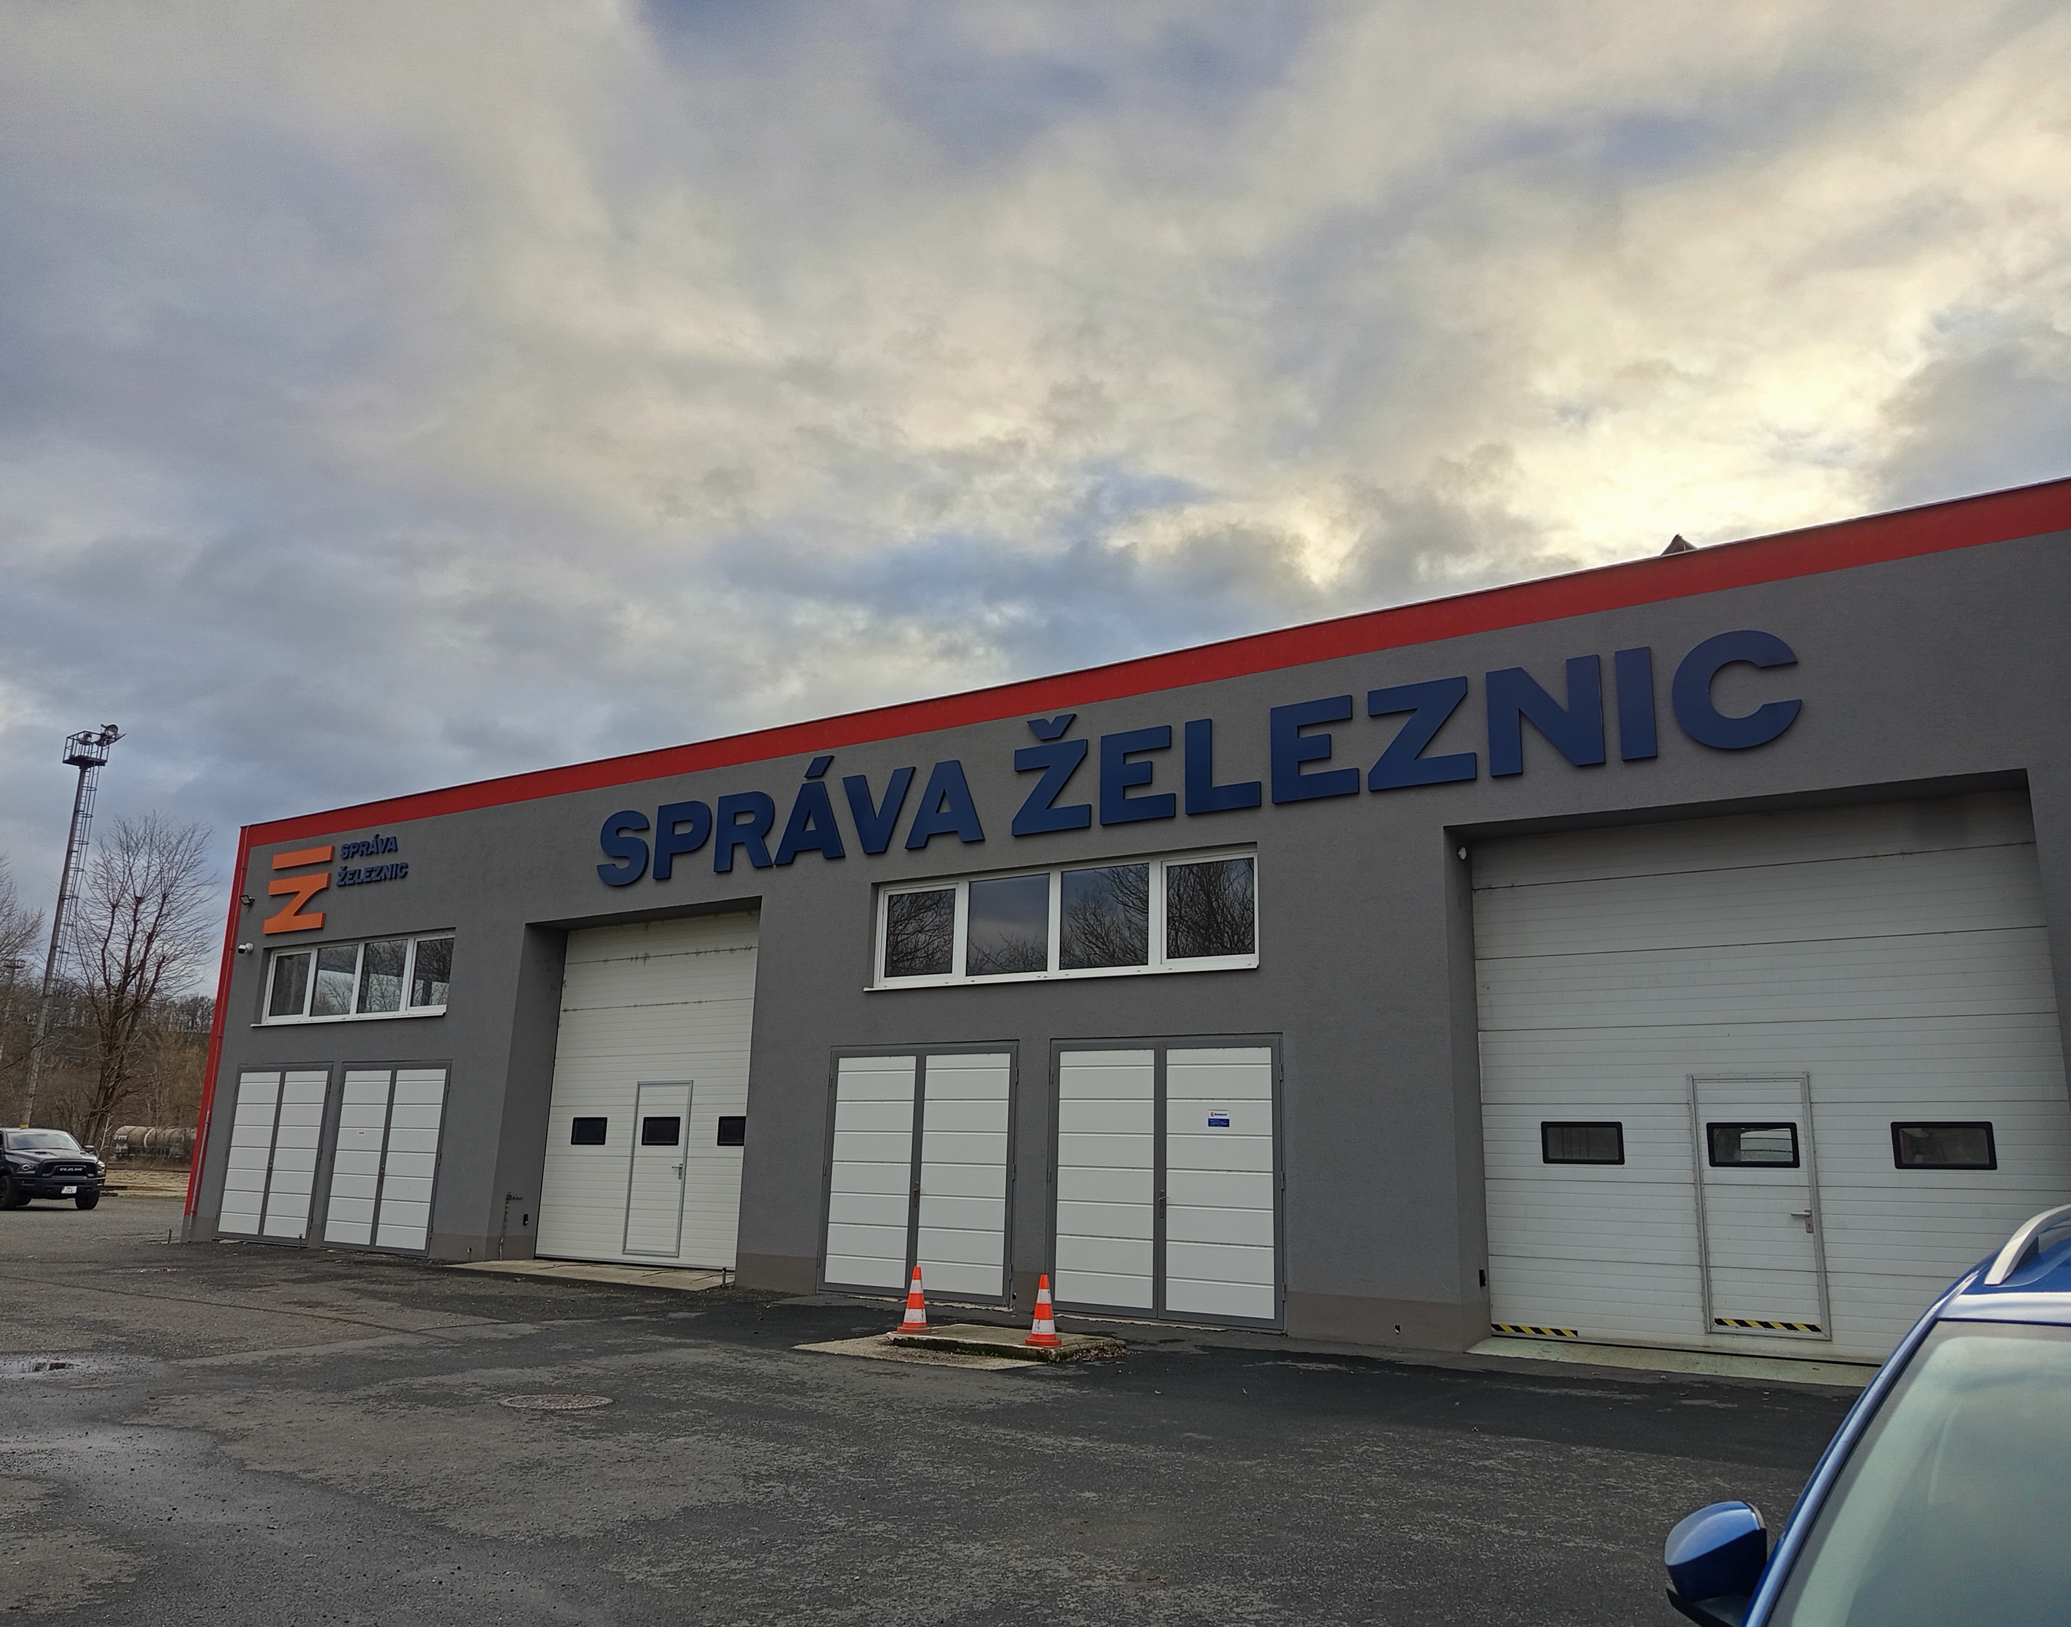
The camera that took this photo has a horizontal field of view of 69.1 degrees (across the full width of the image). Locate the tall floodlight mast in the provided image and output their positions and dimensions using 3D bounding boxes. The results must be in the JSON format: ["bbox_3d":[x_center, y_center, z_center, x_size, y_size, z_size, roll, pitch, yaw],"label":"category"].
[{"bbox_3d":[-42.075,5.729,65.007,2.400,19.880,2.000,5,-14,-16],"label":"tall floodlight mast"}]

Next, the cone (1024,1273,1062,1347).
[{"bbox_3d":[0.064,3.806,11.540,0.275,0.500,0.275,1,-13,1],"label":"cone"}]

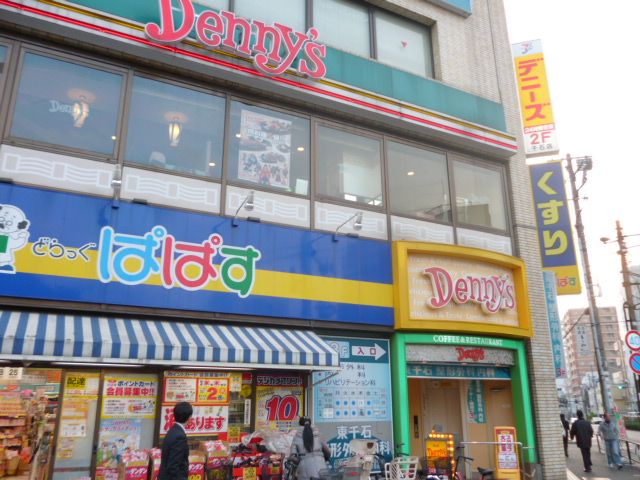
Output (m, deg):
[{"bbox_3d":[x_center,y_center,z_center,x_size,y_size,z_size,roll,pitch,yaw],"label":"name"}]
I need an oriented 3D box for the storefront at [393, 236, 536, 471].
[{"bbox_3d":[2.907,2.523,10.534,3.650,4.700,0.900,8,-19,-25],"label":"storefront"}]

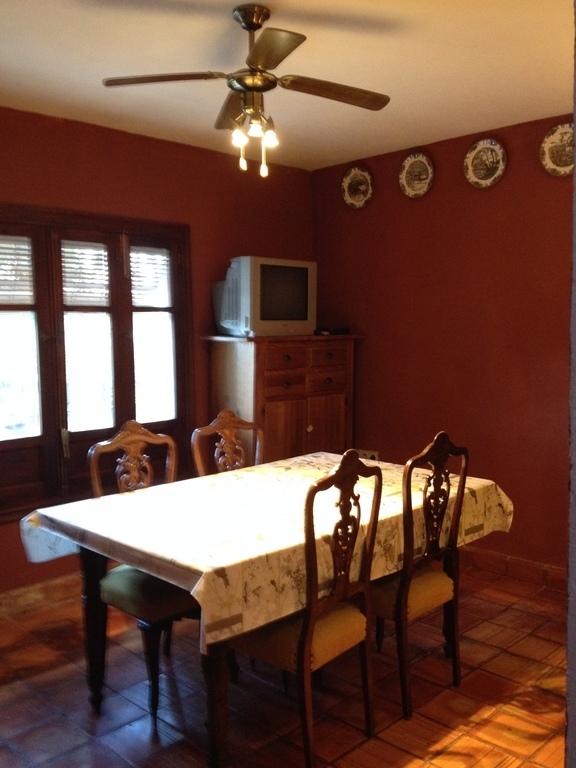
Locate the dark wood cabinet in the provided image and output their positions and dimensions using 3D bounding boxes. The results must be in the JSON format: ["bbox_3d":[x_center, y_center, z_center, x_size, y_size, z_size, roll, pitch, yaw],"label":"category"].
[{"bbox_3d":[-0.009,0.383,5.032,0.430,1.379,1.020,4,7,43],"label":"dark wood cabinet"}]

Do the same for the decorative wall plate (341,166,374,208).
[{"bbox_3d":[0.461,-1.298,5.135,0.030,0.270,0.270,-5,7,-42],"label":"decorative wall plate"}]

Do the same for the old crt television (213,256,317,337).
[{"bbox_3d":[-0.176,-0.523,4.817,0.450,0.467,0.576,4,7,43],"label":"old crt television"}]

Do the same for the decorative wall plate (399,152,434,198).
[{"bbox_3d":[0.791,-1.279,4.771,0.030,0.272,0.272,-5,7,-42],"label":"decorative wall plate"}]

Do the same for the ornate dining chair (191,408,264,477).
[{"bbox_3d":[-0.126,0.666,3.584,0.490,1.063,0.540,-5,6,-40],"label":"ornate dining chair"}]

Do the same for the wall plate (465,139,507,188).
[{"bbox_3d":[1.123,-1.250,4.407,0.030,0.275,0.275,-5,7,-42],"label":"wall plate"}]

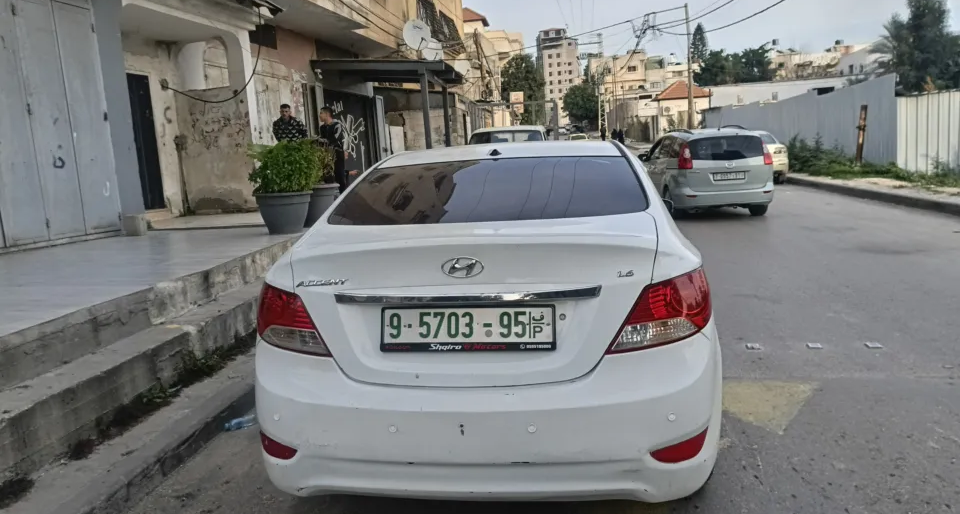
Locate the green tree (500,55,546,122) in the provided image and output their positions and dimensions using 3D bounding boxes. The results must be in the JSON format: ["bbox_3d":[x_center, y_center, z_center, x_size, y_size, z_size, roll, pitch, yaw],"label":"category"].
[{"bbox_3d":[3.320,-12.773,52.000,3.500,6.400,3.500,-4,8,0],"label":"green tree"}]

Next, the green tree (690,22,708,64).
[{"bbox_3d":[28.159,-23.561,85.000,2.700,12.500,2.700,-4,8,0],"label":"green tree"}]

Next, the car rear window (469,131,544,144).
[{"bbox_3d":[0.504,-2.062,12.200,1.400,0.500,0.150,-2,8,8],"label":"car rear window"}]

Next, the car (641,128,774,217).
[{"bbox_3d":[4.400,-1.760,13.480,1.760,1.640,4.500,-3,9,5],"label":"car"}]

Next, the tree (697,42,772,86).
[{"bbox_3d":[28.790,-20.113,75.000,8.500,7.800,6.500,-4,8,0],"label":"tree"}]

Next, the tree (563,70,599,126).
[{"bbox_3d":[12.200,-19.050,80.000,4.400,7.200,4.400,-4,8,0],"label":"tree"}]

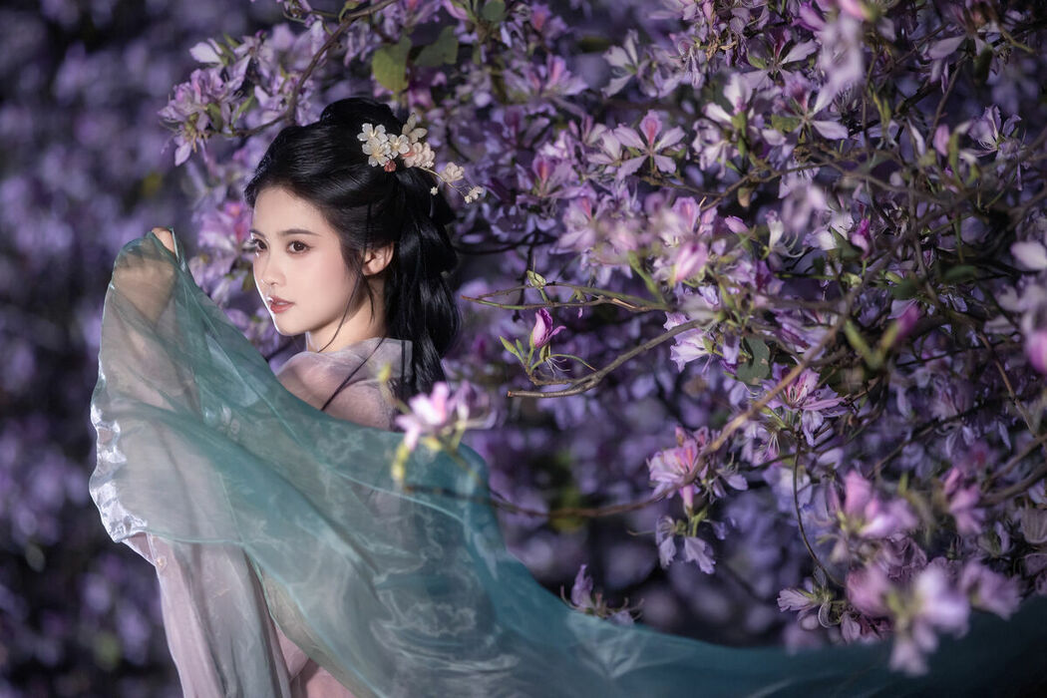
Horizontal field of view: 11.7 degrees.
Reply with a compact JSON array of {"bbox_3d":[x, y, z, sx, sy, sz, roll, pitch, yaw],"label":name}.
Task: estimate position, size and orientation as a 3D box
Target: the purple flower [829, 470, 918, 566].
[{"bbox_3d":[0.362,0.172,5.250,0.088,0.097,0.080,0,0,-20],"label":"purple flower"}]

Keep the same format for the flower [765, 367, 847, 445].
[{"bbox_3d":[0.307,0.062,5.550,0.089,0.085,0.075,0,0,0],"label":"flower"}]

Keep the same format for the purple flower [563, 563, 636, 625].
[{"bbox_3d":[0.085,0.274,5.700,0.083,0.073,0.070,0,0,0],"label":"purple flower"}]

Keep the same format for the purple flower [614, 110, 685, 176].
[{"bbox_3d":[0.142,-0.233,5.750,0.079,0.074,0.050,0,0,0],"label":"purple flower"}]

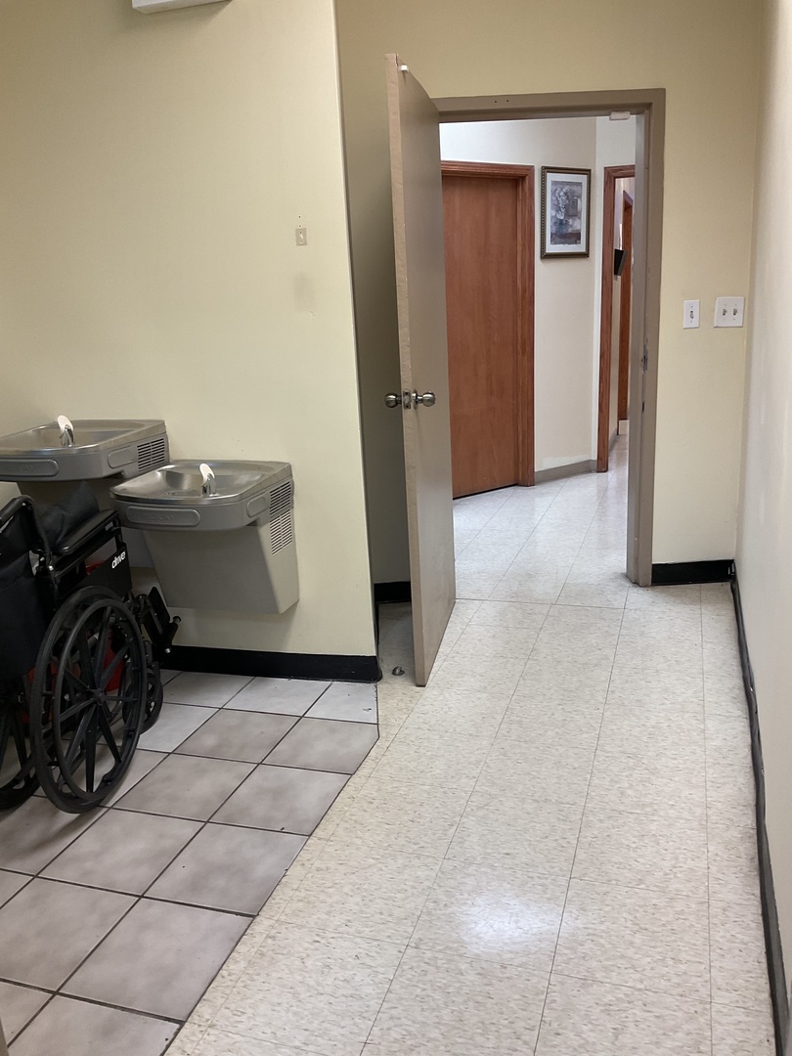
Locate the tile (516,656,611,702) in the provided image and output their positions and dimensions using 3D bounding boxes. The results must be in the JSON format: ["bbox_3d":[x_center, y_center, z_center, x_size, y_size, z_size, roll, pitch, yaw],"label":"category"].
[{"bbox_3d":[0.593,0.534,3.091,0.305,0.014,0.305,2,16,18],"label":"tile"}]

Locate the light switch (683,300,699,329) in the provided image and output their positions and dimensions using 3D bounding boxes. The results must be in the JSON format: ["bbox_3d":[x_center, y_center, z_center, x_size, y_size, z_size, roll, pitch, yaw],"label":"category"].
[{"bbox_3d":[1.223,-0.883,3.657,0.070,0.115,0.015,-3,15,-1],"label":"light switch"}]

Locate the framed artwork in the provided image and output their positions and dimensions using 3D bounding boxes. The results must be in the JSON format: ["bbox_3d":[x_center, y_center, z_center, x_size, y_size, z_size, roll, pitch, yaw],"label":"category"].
[{"bbox_3d":[1.114,-2.055,5.783,0.452,0.558,0.030,-14,18,-34],"label":"framed artwork"}]

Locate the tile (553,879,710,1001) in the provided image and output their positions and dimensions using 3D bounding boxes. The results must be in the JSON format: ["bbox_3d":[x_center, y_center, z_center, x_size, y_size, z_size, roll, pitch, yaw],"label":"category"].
[{"bbox_3d":[0.509,0.873,1.893,0.307,0.010,0.307,2,16,18],"label":"tile"}]

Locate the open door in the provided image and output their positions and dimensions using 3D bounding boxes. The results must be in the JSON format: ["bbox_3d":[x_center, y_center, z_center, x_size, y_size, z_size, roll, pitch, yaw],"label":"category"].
[{"bbox_3d":[0.116,-0.528,3.251,0.042,2.013,0.855,0,15,11],"label":"open door"}]

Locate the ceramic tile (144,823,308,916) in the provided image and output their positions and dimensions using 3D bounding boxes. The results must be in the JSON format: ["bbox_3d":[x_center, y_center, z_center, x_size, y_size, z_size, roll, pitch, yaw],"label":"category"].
[{"bbox_3d":[-0.411,0.842,2.188,0.295,0.010,0.308,2,16,18],"label":"ceramic tile"}]

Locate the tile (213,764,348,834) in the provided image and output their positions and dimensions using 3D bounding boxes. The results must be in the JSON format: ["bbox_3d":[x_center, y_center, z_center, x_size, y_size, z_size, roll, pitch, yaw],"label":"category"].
[{"bbox_3d":[-0.315,0.762,2.476,0.296,0.010,0.304,2,16,18],"label":"tile"}]

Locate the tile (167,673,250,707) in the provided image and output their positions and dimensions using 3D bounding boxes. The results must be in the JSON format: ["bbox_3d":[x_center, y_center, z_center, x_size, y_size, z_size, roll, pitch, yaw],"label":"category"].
[{"bbox_3d":[-0.708,0.586,3.198,0.308,0.010,0.252,2,16,18],"label":"tile"}]

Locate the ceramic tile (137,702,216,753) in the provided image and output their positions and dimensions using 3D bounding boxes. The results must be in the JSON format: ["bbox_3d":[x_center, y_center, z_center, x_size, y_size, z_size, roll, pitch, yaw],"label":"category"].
[{"bbox_3d":[-0.798,0.660,2.949,0.304,0.010,0.304,2,16,18],"label":"ceramic tile"}]

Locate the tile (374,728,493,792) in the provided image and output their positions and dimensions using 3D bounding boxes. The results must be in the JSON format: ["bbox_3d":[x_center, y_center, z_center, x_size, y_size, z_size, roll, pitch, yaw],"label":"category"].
[{"bbox_3d":[0.116,0.686,2.629,0.305,0.014,0.305,2,16,18],"label":"tile"}]

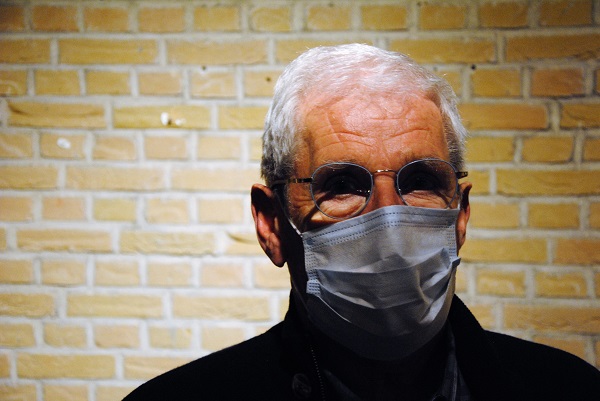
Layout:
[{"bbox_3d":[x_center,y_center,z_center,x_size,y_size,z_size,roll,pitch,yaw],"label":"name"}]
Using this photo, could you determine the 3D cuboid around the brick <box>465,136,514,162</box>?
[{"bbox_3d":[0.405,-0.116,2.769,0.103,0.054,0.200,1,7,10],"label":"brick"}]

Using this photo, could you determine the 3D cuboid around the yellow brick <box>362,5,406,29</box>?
[{"bbox_3d":[0.170,-0.357,2.553,0.092,0.050,0.120,1,6,10],"label":"yellow brick"}]

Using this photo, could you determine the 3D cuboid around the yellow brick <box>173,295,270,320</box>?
[{"bbox_3d":[-0.161,0.227,2.863,0.214,0.054,0.103,1,6,10],"label":"yellow brick"}]

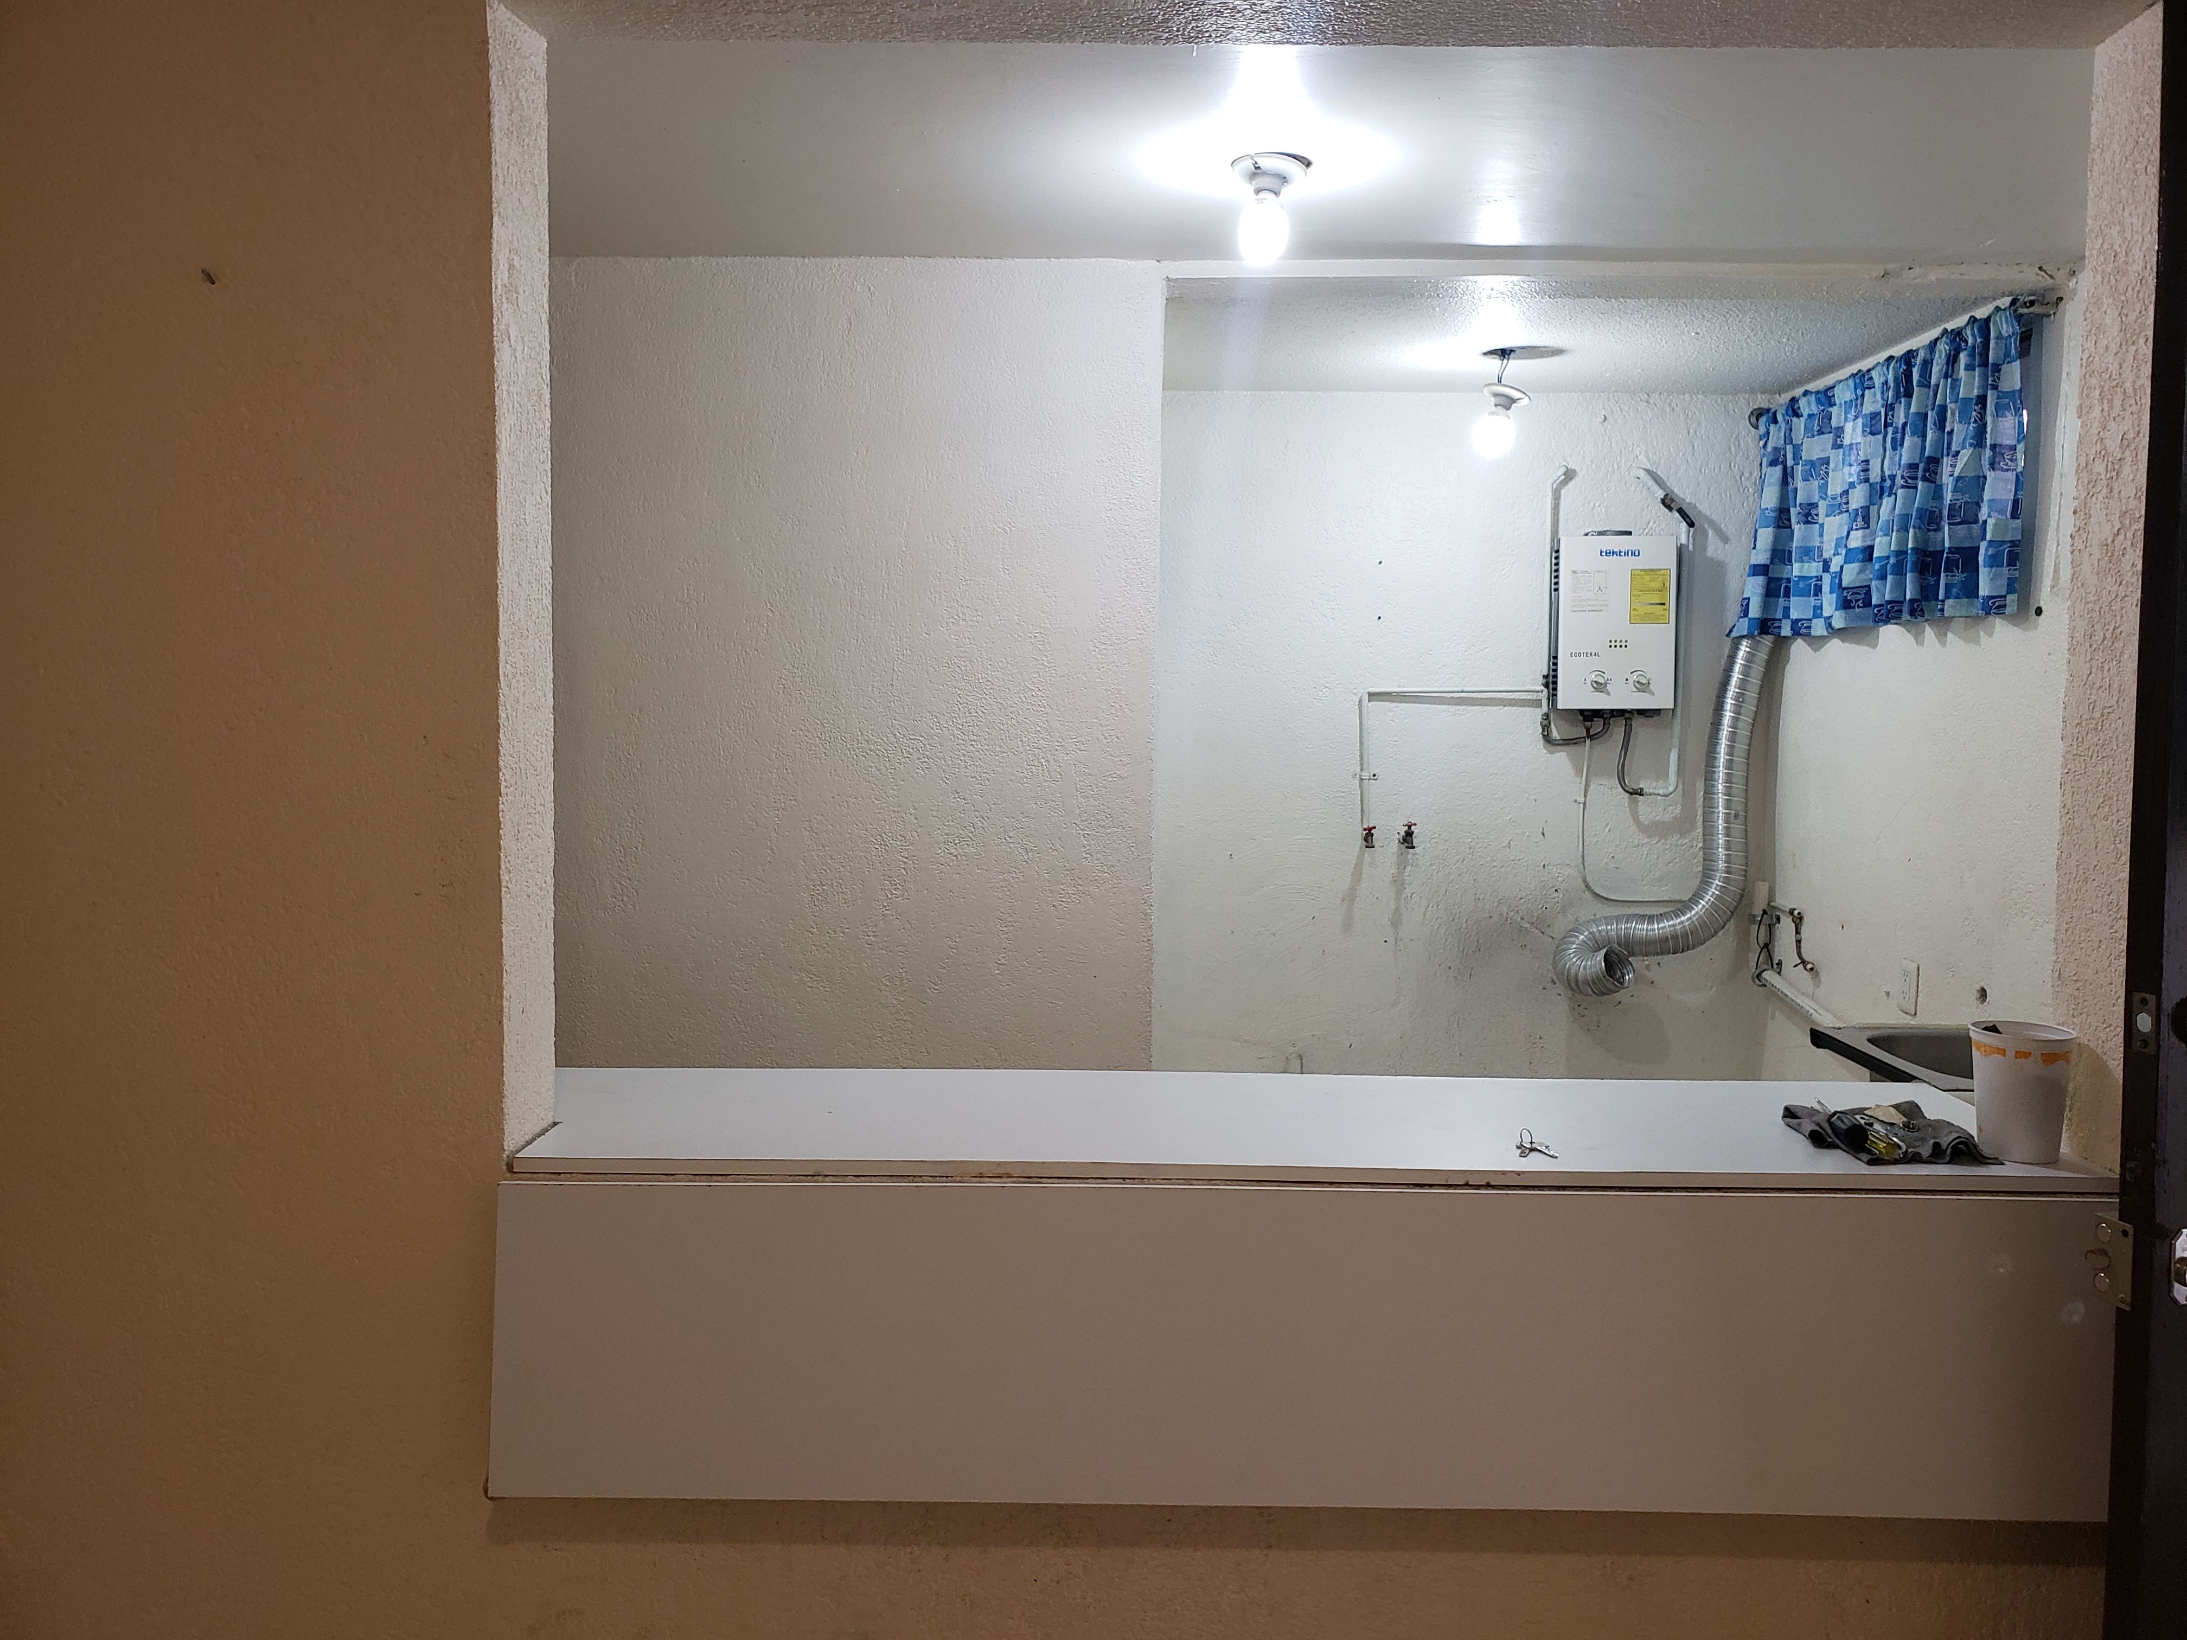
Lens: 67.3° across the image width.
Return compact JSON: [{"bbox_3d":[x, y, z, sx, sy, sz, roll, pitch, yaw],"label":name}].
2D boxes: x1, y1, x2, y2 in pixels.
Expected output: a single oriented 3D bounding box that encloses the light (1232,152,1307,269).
[{"bbox_3d":[0.254,-0.880,2.375,0.112,0.148,0.112,1,4,0],"label":"light"}]

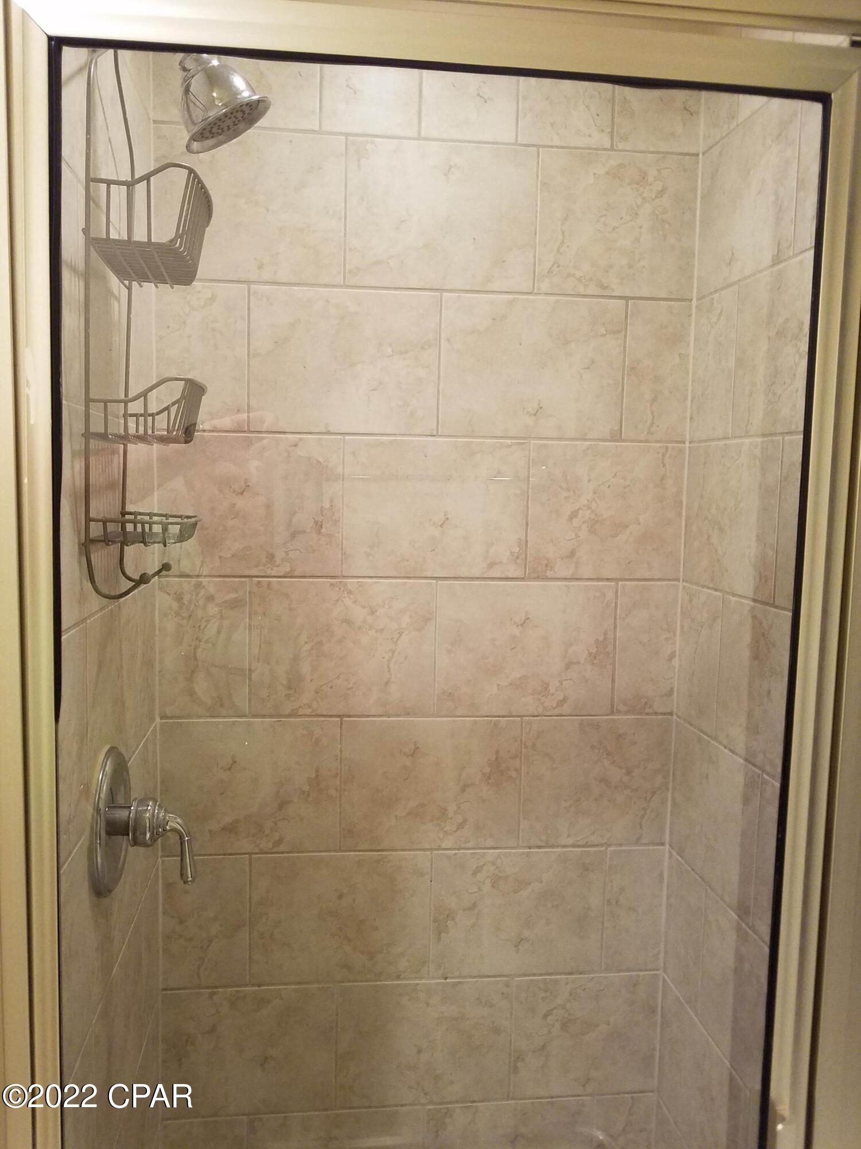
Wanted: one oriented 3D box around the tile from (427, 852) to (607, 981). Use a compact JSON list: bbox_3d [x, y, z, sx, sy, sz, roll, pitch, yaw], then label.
[{"bbox_3d":[0.158,0.621,1.586,0.318,0.240,0.010,1,5,-6],"label":"tile"}]

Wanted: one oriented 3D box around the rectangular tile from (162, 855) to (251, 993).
[{"bbox_3d":[-0.393,0.608,1.510,0.149,0.237,0.010,1,6,-6],"label":"rectangular tile"}]

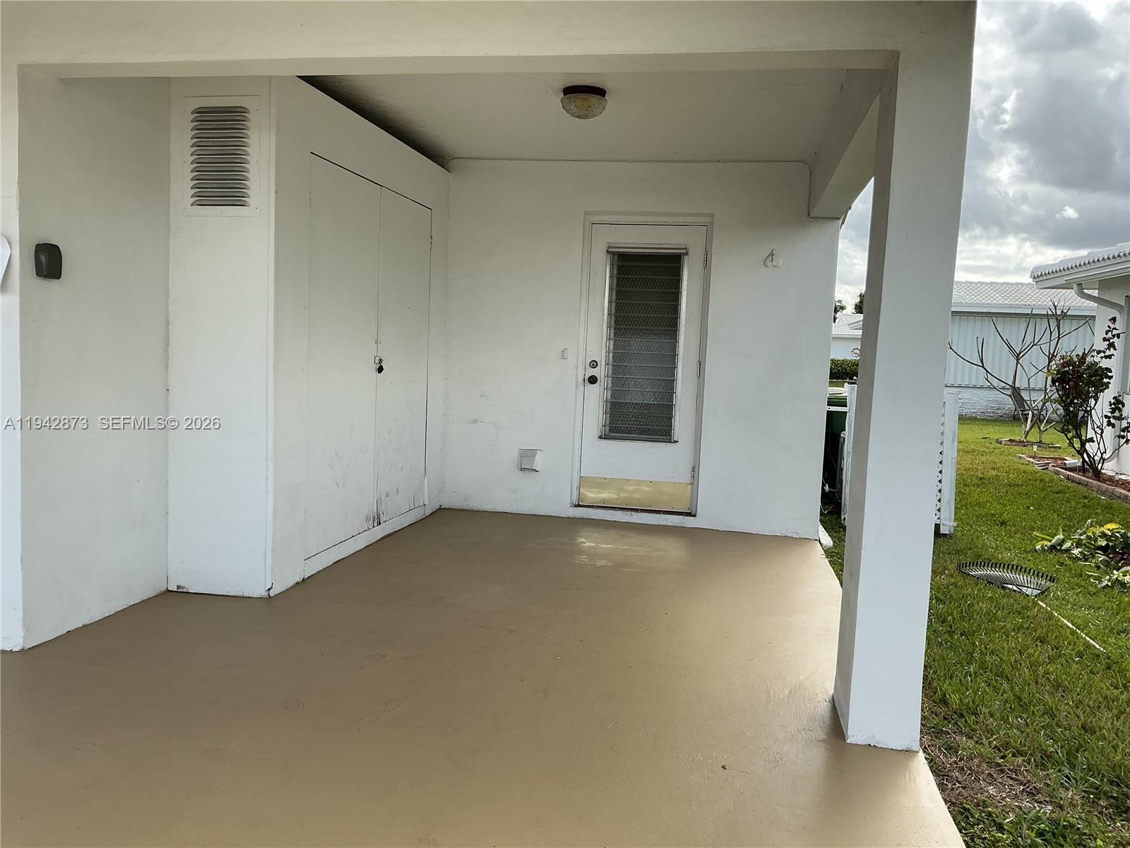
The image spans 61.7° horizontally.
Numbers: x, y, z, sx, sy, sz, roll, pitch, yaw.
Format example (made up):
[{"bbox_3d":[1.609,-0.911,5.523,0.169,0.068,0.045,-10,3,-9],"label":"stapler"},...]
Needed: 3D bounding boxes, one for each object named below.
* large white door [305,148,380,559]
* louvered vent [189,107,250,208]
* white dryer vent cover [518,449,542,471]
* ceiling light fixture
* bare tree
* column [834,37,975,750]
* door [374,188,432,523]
[{"bbox_3d":[-1.222,-0.354,5.213,0.040,2.037,0.958,3,5,10],"label":"large white door"},{"bbox_3d":[-1.587,-1.225,4.338,0.309,0.462,0.030,3,5,10],"label":"louvered vent"},{"bbox_3d":[-0.258,0.271,6.889,0.158,0.155,0.080,3,5,11],"label":"white dryer vent cover"},{"bbox_3d":[0.096,-1.606,4.777,0.239,0.142,0.239,3,5,10],"label":"ceiling light fixture"},{"bbox_3d":[7.717,-0.914,16.160,2.305,2.360,2.100,3,5,10],"label":"bare tree"},{"bbox_3d":[1.117,-0.065,3.168,0.225,2.207,0.360,3,5,10],"label":"column"},{"bbox_3d":[-1.053,-0.420,6.143,0.040,2.040,0.936,3,5,10],"label":"door"}]

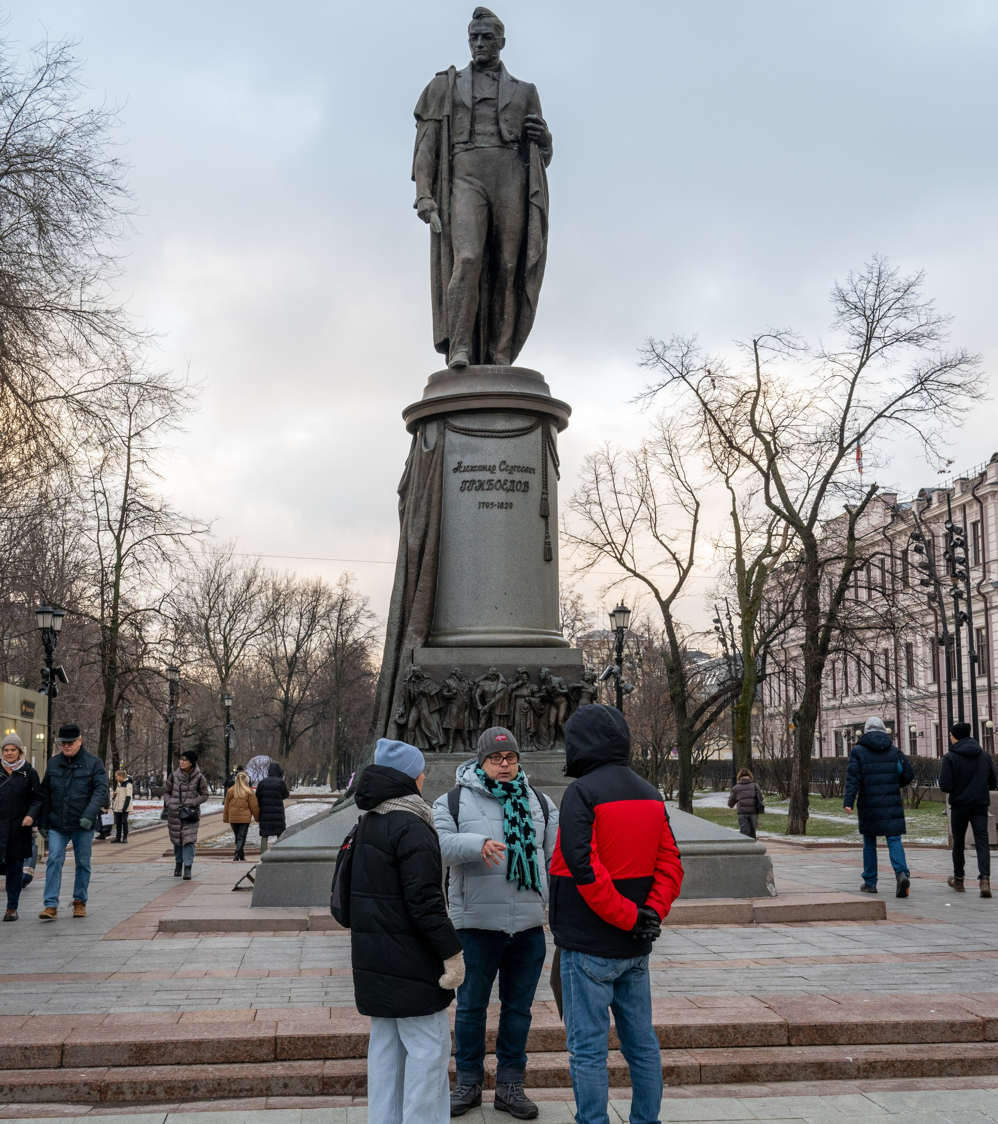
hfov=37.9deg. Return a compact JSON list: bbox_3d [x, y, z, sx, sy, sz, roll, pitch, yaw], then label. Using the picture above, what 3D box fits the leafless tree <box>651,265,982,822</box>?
[{"bbox_3d":[6.770,-0.550,31.424,6.600,12.630,5.800,0,-8,0],"label":"leafless tree"}]

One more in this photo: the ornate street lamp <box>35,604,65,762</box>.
[{"bbox_3d":[-9.229,3.282,29.835,0.420,5.030,1.150,0,-8,-4],"label":"ornate street lamp"}]

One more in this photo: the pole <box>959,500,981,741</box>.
[{"bbox_3d":[16.303,3.083,50.035,0.450,10.470,0.450,-3,-8,17],"label":"pole"}]

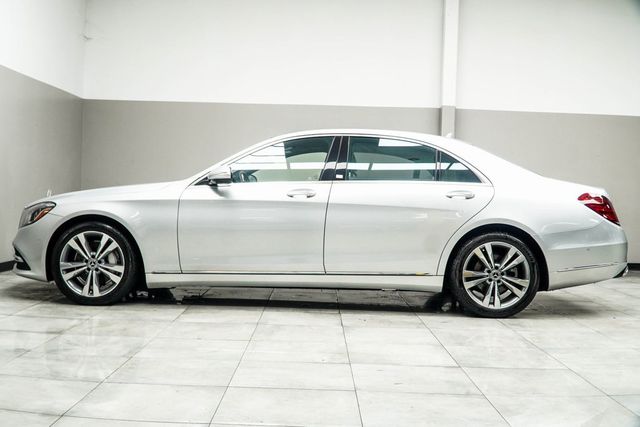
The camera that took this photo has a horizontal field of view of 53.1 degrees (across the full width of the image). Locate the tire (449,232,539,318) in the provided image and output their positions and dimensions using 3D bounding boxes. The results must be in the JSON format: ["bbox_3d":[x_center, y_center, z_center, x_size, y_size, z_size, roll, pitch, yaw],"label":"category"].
[{"bbox_3d":[1.374,0.475,5.105,0.695,0.690,0.250,2,2,1],"label":"tire"}]

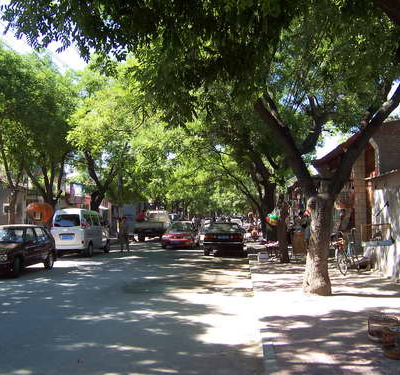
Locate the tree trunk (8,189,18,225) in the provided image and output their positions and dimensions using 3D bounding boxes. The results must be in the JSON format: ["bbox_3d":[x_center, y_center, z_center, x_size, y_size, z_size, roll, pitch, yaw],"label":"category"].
[{"bbox_3d":[-7.046,1.418,17.946,0.300,2.600,0.300,0,-4,5],"label":"tree trunk"}]

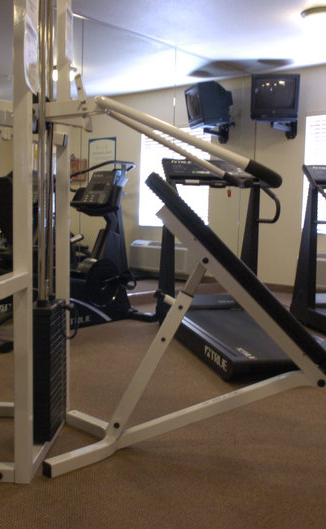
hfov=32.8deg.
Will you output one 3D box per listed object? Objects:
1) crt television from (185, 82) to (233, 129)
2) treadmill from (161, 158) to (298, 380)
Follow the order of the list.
[{"bbox_3d":[0.588,-1.914,6.703,0.460,0.460,0.510,-9,8,-14],"label":"crt television"},{"bbox_3d":[0.520,-0.103,3.914,0.810,1.370,1.770,-1,6,-15],"label":"treadmill"}]

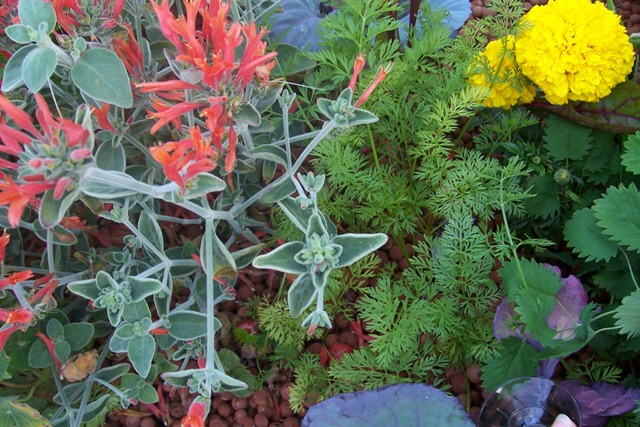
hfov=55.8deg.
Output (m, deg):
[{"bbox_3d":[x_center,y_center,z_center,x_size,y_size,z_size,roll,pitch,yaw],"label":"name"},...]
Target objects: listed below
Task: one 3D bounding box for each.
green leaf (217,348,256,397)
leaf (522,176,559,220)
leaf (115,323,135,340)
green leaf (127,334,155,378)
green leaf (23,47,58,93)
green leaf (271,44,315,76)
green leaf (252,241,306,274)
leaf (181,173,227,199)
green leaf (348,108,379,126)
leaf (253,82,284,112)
[{"bbox_3d":[-0.076,0.150,0.568,0.032,0.010,0.046,-28,97,-15],"label":"green leaf"},{"bbox_3d":[0.233,-0.016,0.640,0.045,0.010,0.047,-28,75,-8],"label":"leaf"},{"bbox_3d":[-0.161,0.097,0.498,0.017,0.005,0.013,-3,69,-1],"label":"leaf"},{"bbox_3d":[-0.149,0.119,0.503,0.023,0.007,0.036,-8,73,-2],"label":"green leaf"},{"bbox_3d":[-0.208,-0.107,0.449,0.025,0.010,0.037,10,79,2],"label":"green leaf"},{"bbox_3d":[-0.028,-0.145,0.580,0.051,0.010,0.031,3,59,-12],"label":"green leaf"},{"bbox_3d":[-0.030,0.033,0.453,0.041,0.009,0.022,-6,62,-7],"label":"green leaf"},{"bbox_3d":[-0.091,-0.022,0.471,0.036,0.011,0.021,-17,60,-17],"label":"leaf"},{"bbox_3d":[0.034,-0.075,0.472,0.025,0.008,0.015,0,52,12],"label":"green leaf"},{"bbox_3d":[-0.043,-0.099,0.514,0.036,0.010,0.023,-47,54,-9],"label":"leaf"}]

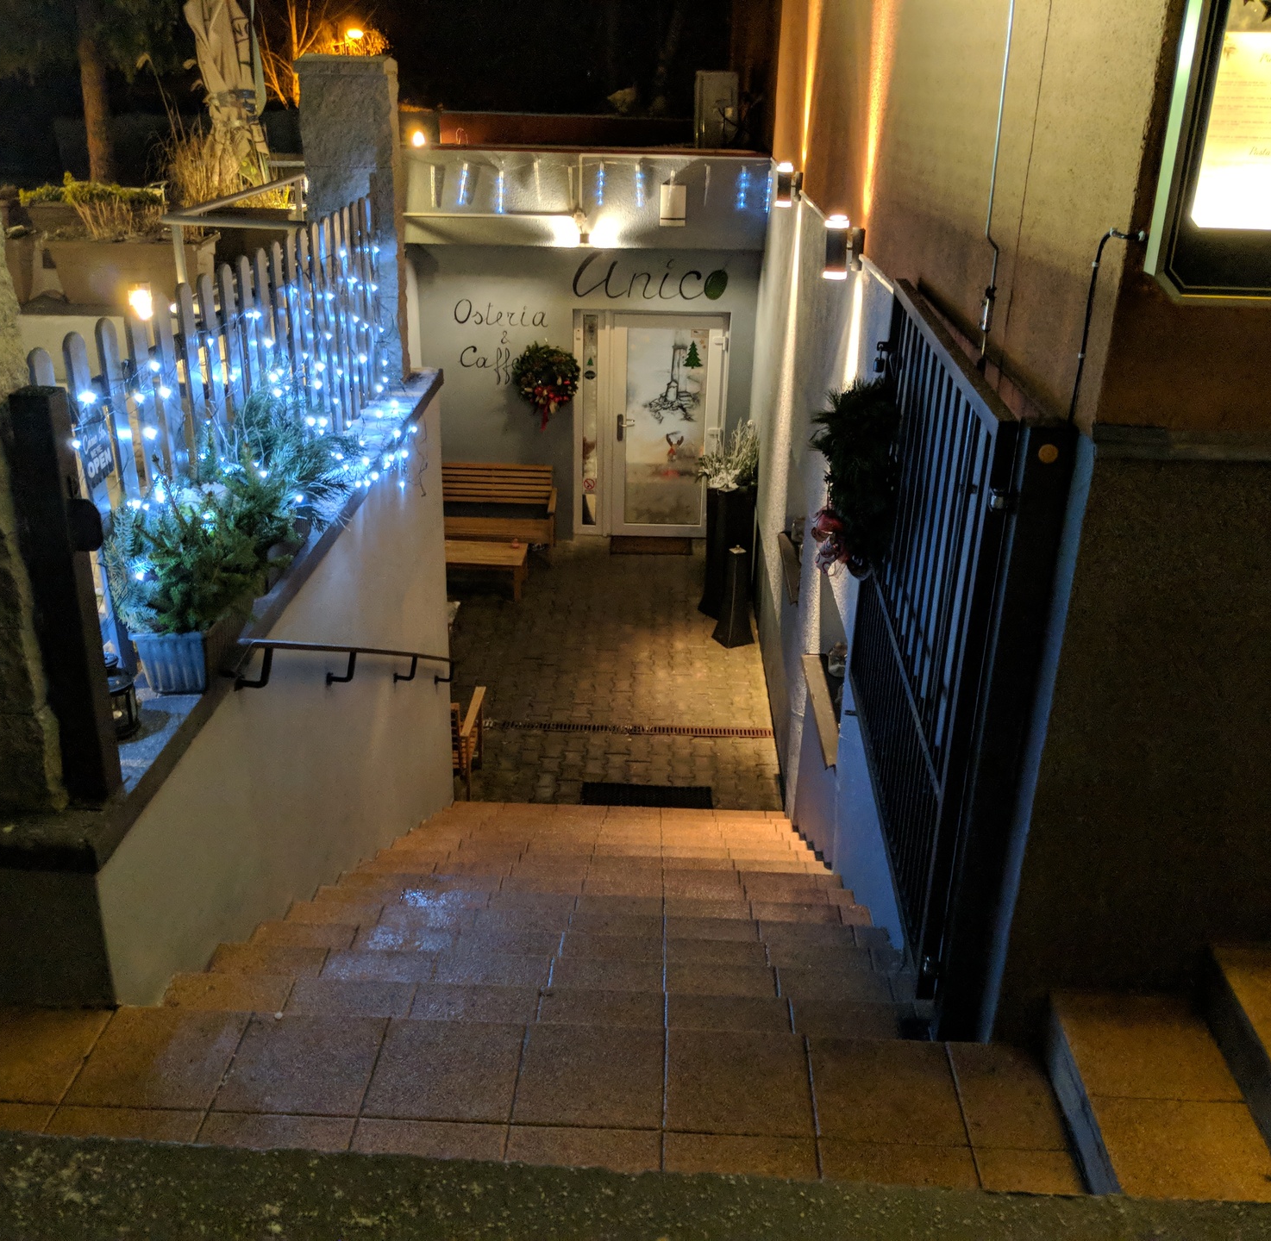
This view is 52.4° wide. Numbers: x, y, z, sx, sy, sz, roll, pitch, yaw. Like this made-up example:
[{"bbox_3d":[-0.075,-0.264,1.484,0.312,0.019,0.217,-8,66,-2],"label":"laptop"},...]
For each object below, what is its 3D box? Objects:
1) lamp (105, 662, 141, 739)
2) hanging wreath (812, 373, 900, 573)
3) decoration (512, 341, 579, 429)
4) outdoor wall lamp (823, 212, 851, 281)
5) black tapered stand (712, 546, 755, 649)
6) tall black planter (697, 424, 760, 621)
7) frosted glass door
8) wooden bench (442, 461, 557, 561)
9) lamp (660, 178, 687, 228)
[{"bbox_3d":[-1.242,0.166,3.080,0.110,0.200,0.110,2,23,1],"label":"lamp"},{"bbox_3d":[0.654,-0.433,3.929,0.200,0.630,0.560,3,23,3],"label":"hanging wreath"},{"bbox_3d":[-0.787,-2.062,11.398,0.590,0.790,0.170,2,23,1],"label":"decoration"},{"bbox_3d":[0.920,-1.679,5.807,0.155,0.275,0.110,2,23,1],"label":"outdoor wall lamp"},{"bbox_3d":[0.784,-0.188,10.019,0.245,0.750,0.245,-10,26,-26],"label":"black tapered stand"},{"bbox_3d":[0.755,-0.806,10.382,0.390,1.600,0.390,-11,26,-26],"label":"tall black planter"},{"bbox_3d":[0.258,-1.734,11.927,1.000,2.070,0.080,2,23,1],"label":"frosted glass door"},{"bbox_3d":[-1.303,-0.896,11.382,1.220,0.860,0.660,2,23,1],"label":"wooden bench"},{"bbox_3d":[0.302,-3.299,10.289,0.215,0.345,0.120,3,23,2],"label":"lamp"}]

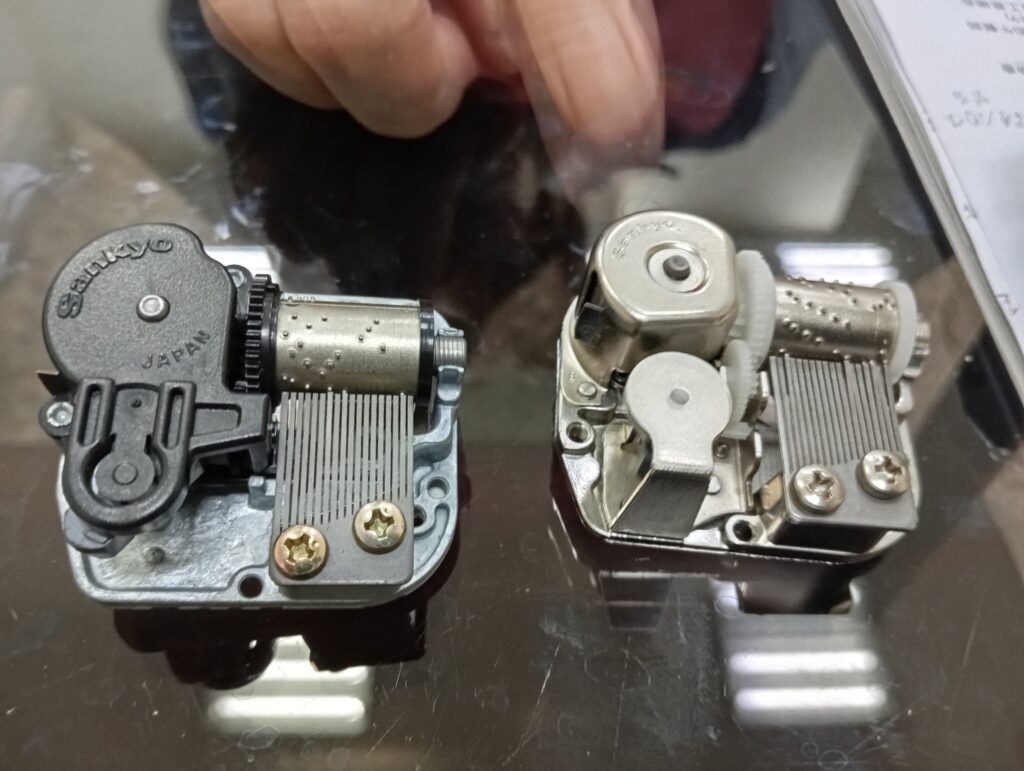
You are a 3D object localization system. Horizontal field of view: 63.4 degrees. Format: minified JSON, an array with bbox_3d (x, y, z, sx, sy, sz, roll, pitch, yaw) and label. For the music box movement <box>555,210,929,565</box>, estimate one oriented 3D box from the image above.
[{"bbox_3d":[0.032,-0.001,0.110,0.051,0.023,0.045,4,59,-3],"label":"music box movement"}]

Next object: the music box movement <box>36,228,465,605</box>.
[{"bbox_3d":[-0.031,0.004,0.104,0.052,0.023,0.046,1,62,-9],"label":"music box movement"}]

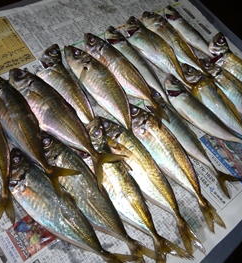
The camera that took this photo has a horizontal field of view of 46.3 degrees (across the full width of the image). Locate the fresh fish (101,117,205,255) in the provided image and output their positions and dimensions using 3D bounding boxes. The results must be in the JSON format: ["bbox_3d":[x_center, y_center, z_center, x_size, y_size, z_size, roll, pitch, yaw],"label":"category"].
[{"bbox_3d":[0.033,0.051,0.312,0.037,0.022,0.175,-30,74,-24],"label":"fresh fish"}]

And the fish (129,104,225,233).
[{"bbox_3d":[0.065,0.035,0.339,0.042,0.024,0.186,-28,71,-24],"label":"fish"}]

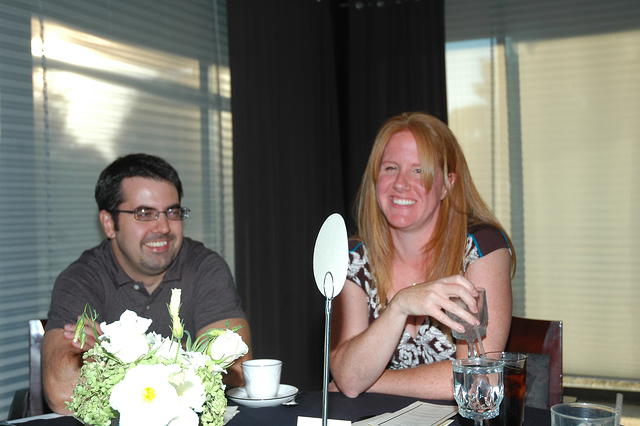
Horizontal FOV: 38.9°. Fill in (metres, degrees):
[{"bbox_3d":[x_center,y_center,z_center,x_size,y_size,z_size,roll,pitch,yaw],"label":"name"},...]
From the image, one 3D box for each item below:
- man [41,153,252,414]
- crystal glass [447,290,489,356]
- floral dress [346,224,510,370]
[{"bbox_3d":[-0.370,0.505,1.970,0.560,1.250,0.760,-2,2,-18],"label":"man"},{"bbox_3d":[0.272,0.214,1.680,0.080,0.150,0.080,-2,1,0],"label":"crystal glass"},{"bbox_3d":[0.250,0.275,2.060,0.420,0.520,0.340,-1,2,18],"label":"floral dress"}]

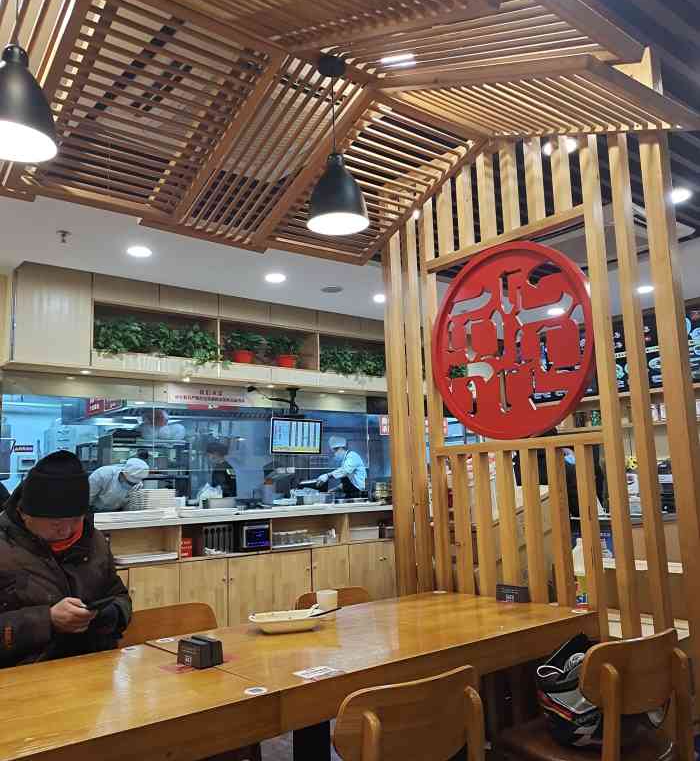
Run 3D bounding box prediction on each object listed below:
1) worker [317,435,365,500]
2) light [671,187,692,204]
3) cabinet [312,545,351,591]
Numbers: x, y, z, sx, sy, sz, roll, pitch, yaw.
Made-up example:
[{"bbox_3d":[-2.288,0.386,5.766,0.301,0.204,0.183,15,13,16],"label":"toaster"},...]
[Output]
[{"bbox_3d":[-0.061,1.446,7.497,0.580,1.690,0.470,1,-9,-20],"label":"worker"},{"bbox_3d":[1.866,-1.056,3.976,0.160,0.030,0.160,5,-11,-38],"label":"light"},{"bbox_3d":[-0.291,1.771,6.241,0.425,0.575,0.450,5,-11,-38],"label":"cabinet"}]

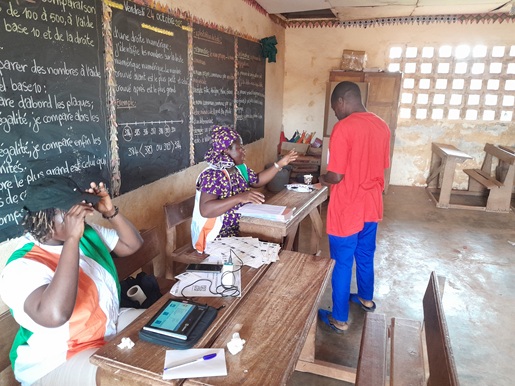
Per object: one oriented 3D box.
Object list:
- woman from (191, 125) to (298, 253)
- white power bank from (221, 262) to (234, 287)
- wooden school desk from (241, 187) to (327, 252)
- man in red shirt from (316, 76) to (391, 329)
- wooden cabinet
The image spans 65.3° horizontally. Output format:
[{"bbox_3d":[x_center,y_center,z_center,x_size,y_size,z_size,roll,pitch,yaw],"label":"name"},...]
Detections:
[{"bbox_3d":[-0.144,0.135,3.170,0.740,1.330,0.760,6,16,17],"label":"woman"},{"bbox_3d":[-0.132,0.367,1.799,0.045,0.104,0.024,2,15,3],"label":"white power bank"},{"bbox_3d":[0.235,0.393,3.441,0.420,0.703,1.200,7,16,21],"label":"wooden school desk"},{"bbox_3d":[0.646,0.077,2.812,0.480,1.654,0.370,-7,17,-28],"label":"man in red shirt"},{"bbox_3d":[1.653,-0.962,6.406,1.030,1.804,0.500,7,16,21],"label":"wooden cabinet"}]

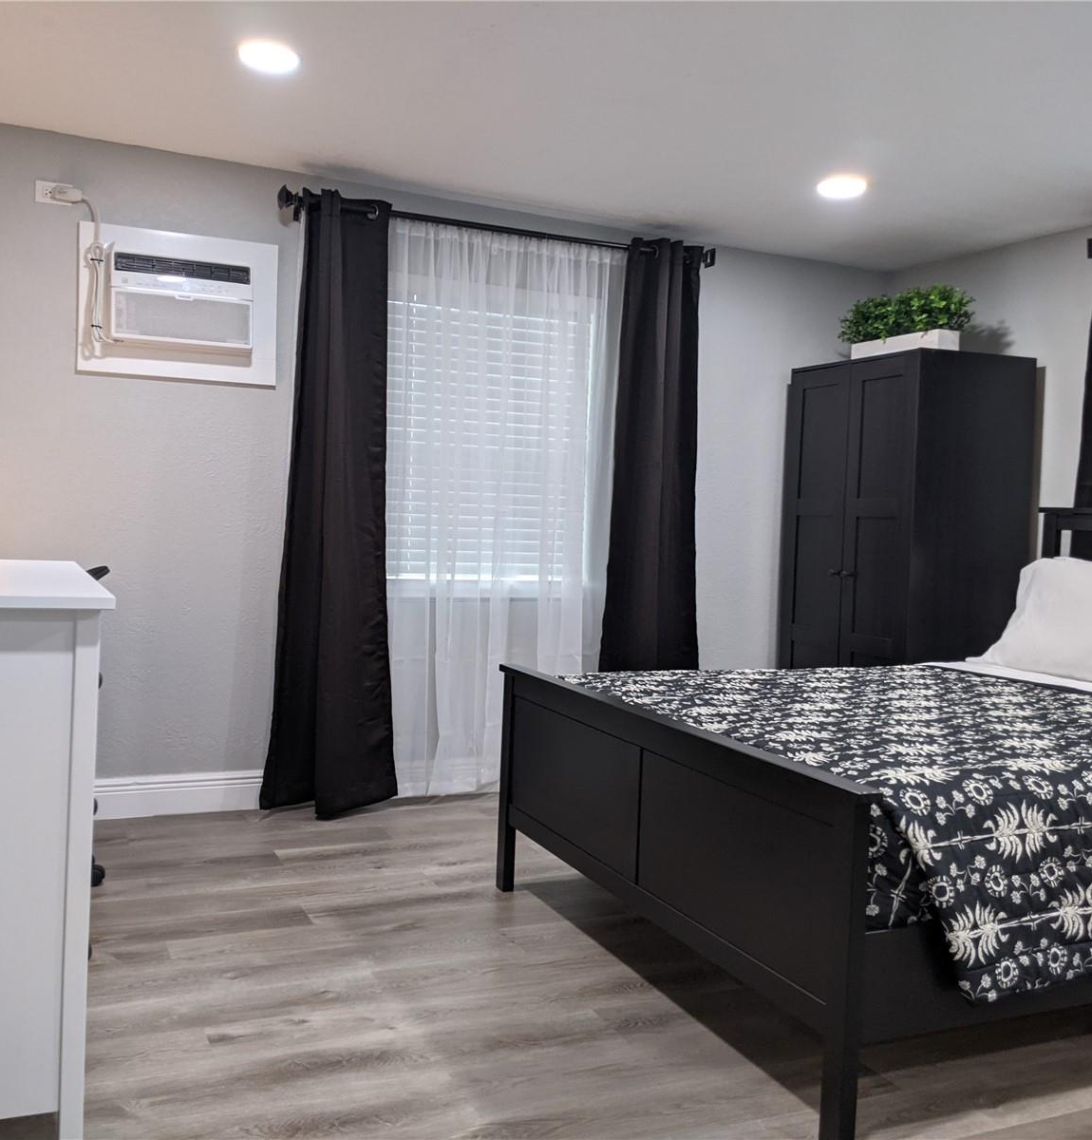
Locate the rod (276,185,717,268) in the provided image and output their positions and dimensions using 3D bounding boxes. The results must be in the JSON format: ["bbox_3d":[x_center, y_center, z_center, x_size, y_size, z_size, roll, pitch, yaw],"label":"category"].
[{"bbox_3d":[-0.127,-1.266,4.446,1.760,0.095,0.135,2,3,-25],"label":"rod"}]

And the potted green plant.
[{"bbox_3d":[1.403,-0.955,4.676,0.200,0.266,0.660,2,3,-25],"label":"potted green plant"}]

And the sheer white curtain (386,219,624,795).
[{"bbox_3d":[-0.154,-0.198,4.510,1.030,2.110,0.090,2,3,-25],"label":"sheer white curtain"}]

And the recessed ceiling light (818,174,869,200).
[{"bbox_3d":[1.004,-1.281,4.011,0.175,0.030,0.175,2,3,-25],"label":"recessed ceiling light"}]

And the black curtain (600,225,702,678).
[{"bbox_3d":[0.431,-0.200,4.734,0.450,2.150,0.140,2,3,-25],"label":"black curtain"}]

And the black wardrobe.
[{"bbox_3d":[1.418,0.064,4.829,0.560,1.775,0.790,2,3,-25],"label":"black wardrobe"}]

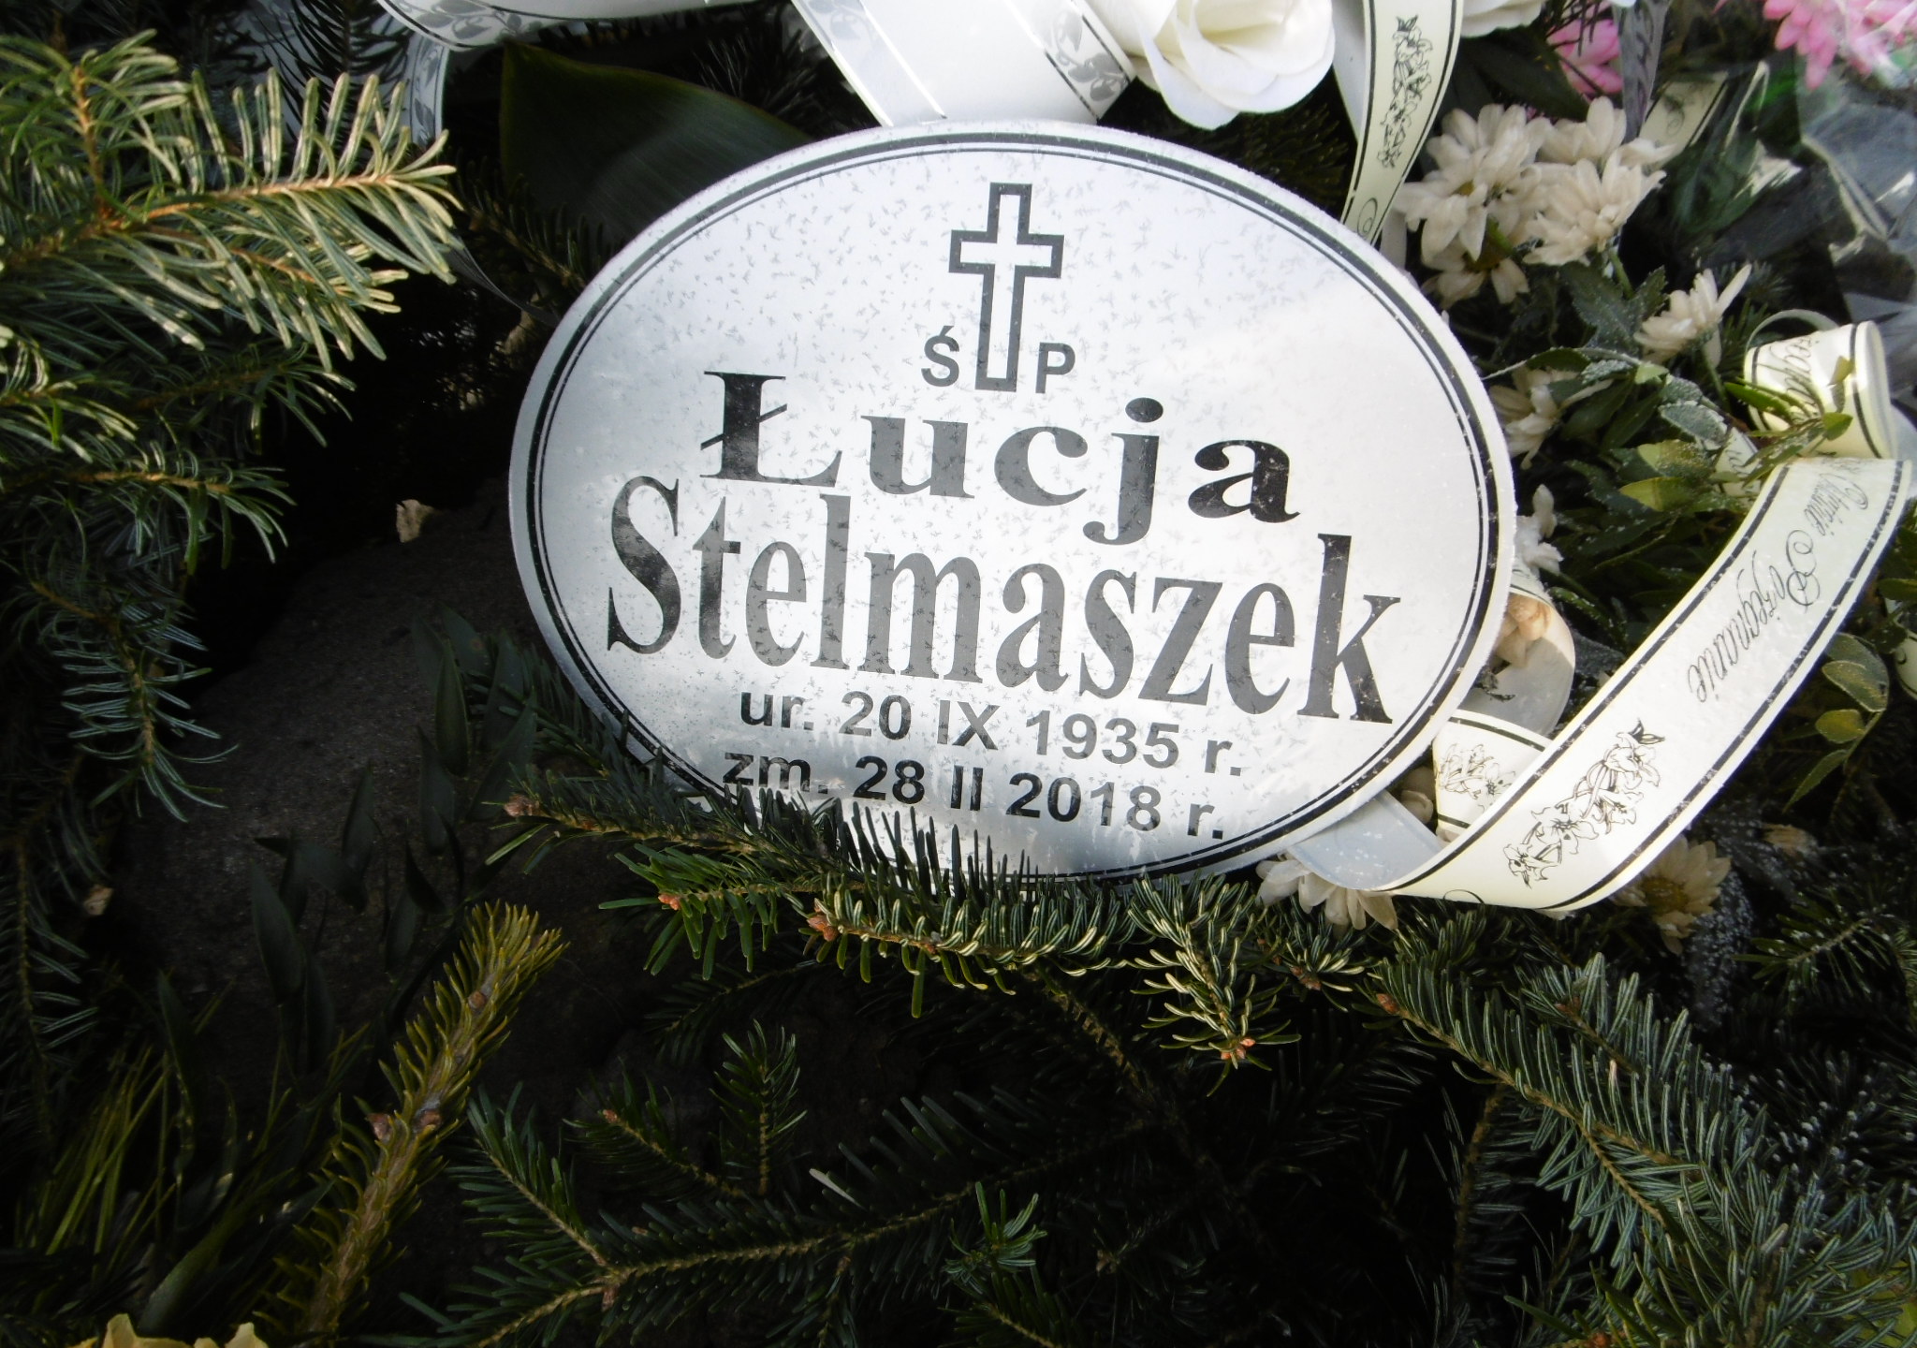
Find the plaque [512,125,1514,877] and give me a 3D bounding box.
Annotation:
[{"bbox_3d":[0.007,-0.049,0.434,0.330,0.249,0.006,5,10,10],"label":"plaque"}]

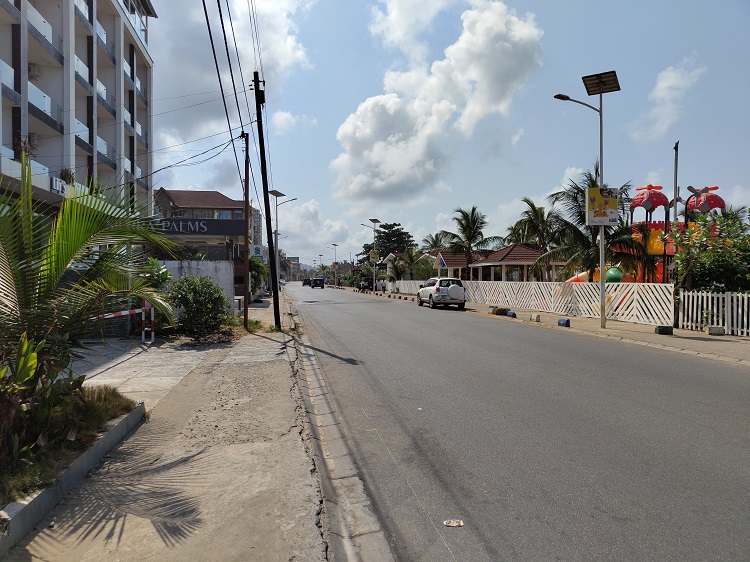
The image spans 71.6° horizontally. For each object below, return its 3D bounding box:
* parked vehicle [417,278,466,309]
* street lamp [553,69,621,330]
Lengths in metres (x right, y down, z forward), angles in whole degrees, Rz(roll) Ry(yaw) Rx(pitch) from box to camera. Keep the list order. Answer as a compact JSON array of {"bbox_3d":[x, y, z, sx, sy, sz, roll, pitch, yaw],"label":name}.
[{"bbox_3d":[3.750,0.710,30.100,1.830,1.700,4.550,0,0,-9],"label":"parked vehicle"},{"bbox_3d":[6.600,-2.560,16.200,2.200,8.100,1.200,0,0,-10],"label":"street lamp"}]

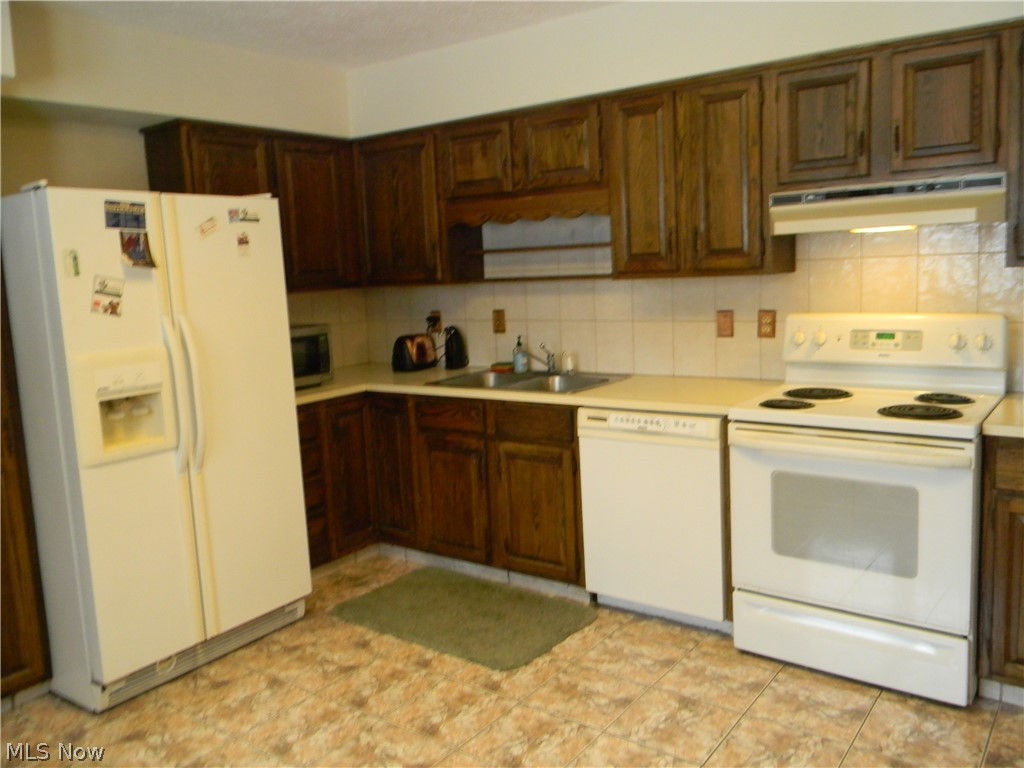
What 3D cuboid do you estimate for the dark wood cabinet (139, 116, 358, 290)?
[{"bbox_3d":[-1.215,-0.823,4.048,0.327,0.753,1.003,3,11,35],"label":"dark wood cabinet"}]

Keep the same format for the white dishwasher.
[{"bbox_3d":[0.706,0.468,3.477,0.604,0.815,0.603,3,11,35],"label":"white dishwasher"}]

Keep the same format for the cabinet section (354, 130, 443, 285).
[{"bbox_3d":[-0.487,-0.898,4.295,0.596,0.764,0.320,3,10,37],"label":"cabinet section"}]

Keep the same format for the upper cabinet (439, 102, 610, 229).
[{"bbox_3d":[0.111,-0.995,3.845,0.918,0.490,0.327,3,11,35],"label":"upper cabinet"}]

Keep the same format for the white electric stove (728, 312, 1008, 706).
[{"bbox_3d":[1.283,0.373,3.003,0.765,1.188,0.709,3,11,35],"label":"white electric stove"}]

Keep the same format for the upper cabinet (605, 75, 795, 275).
[{"bbox_3d":[0.769,-0.827,3.403,0.682,0.753,0.327,3,11,35],"label":"upper cabinet"}]

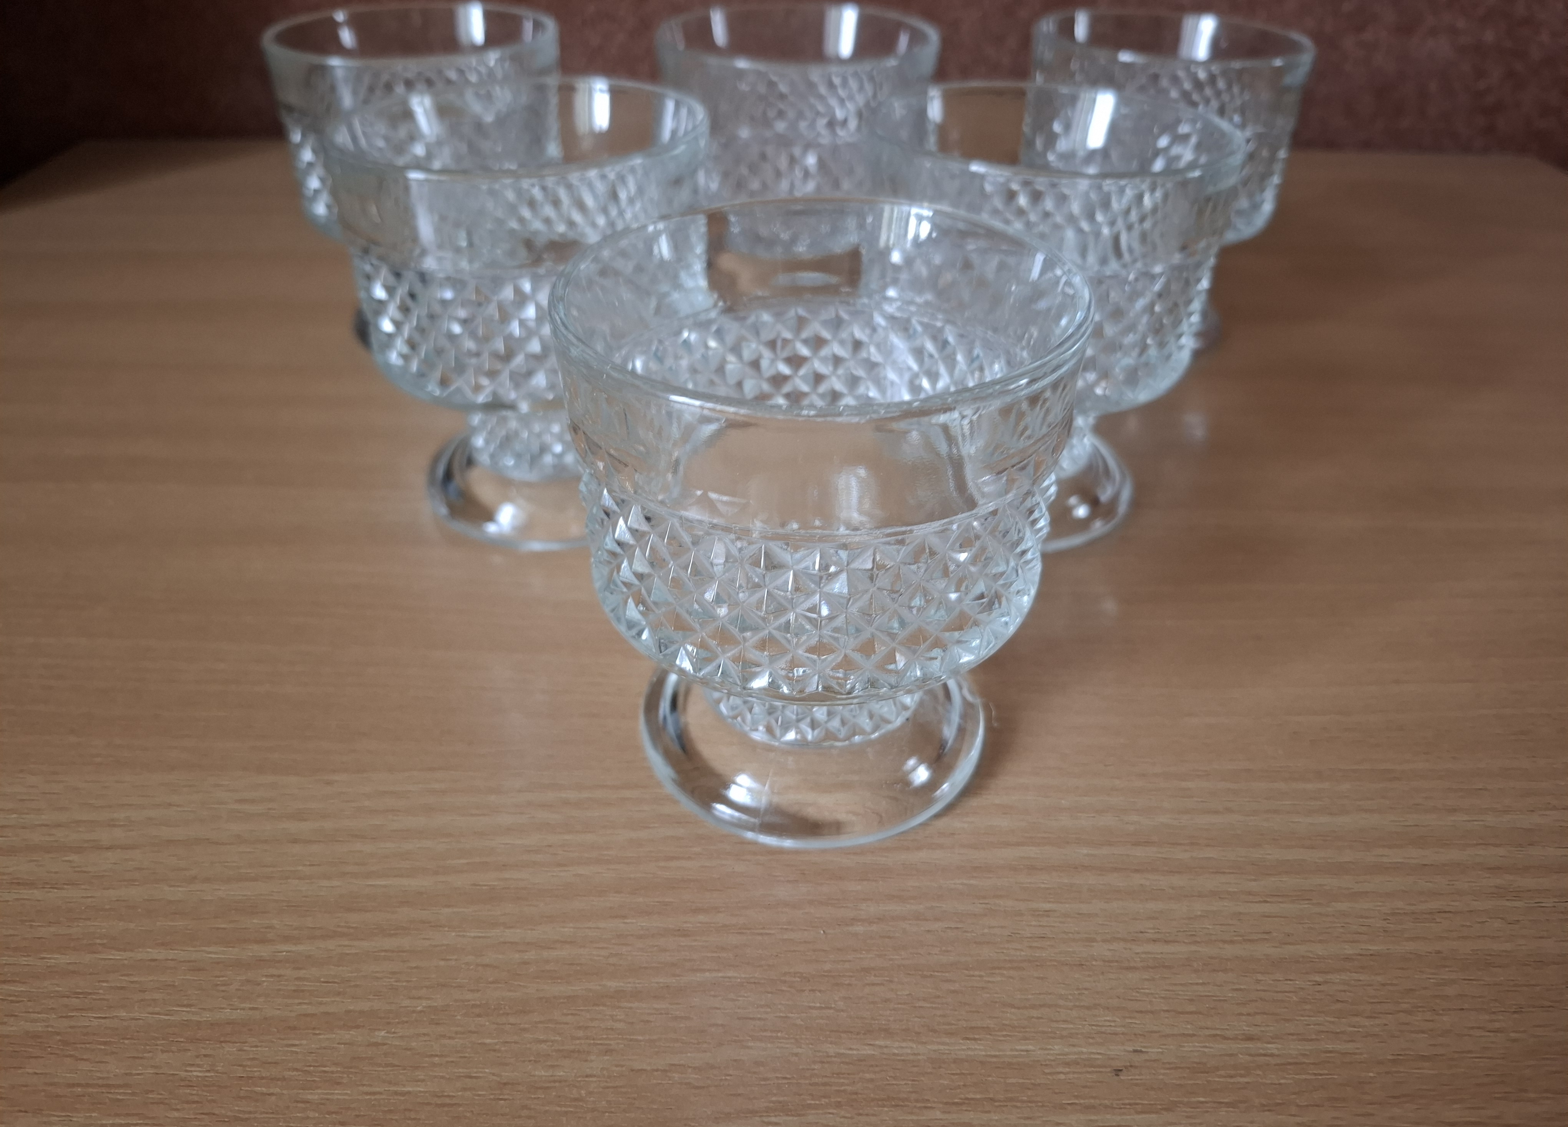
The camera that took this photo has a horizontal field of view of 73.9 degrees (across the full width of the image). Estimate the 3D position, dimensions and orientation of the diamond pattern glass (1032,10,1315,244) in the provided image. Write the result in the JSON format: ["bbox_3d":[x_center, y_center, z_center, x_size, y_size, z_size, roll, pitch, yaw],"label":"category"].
[{"bbox_3d":[0.112,-0.118,0.332,0.081,0.092,0.081,1,38,0],"label":"diamond pattern glass"}]

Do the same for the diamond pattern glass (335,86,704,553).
[{"bbox_3d":[-0.058,-0.060,0.254,0.081,0.092,0.081,1,38,0],"label":"diamond pattern glass"}]

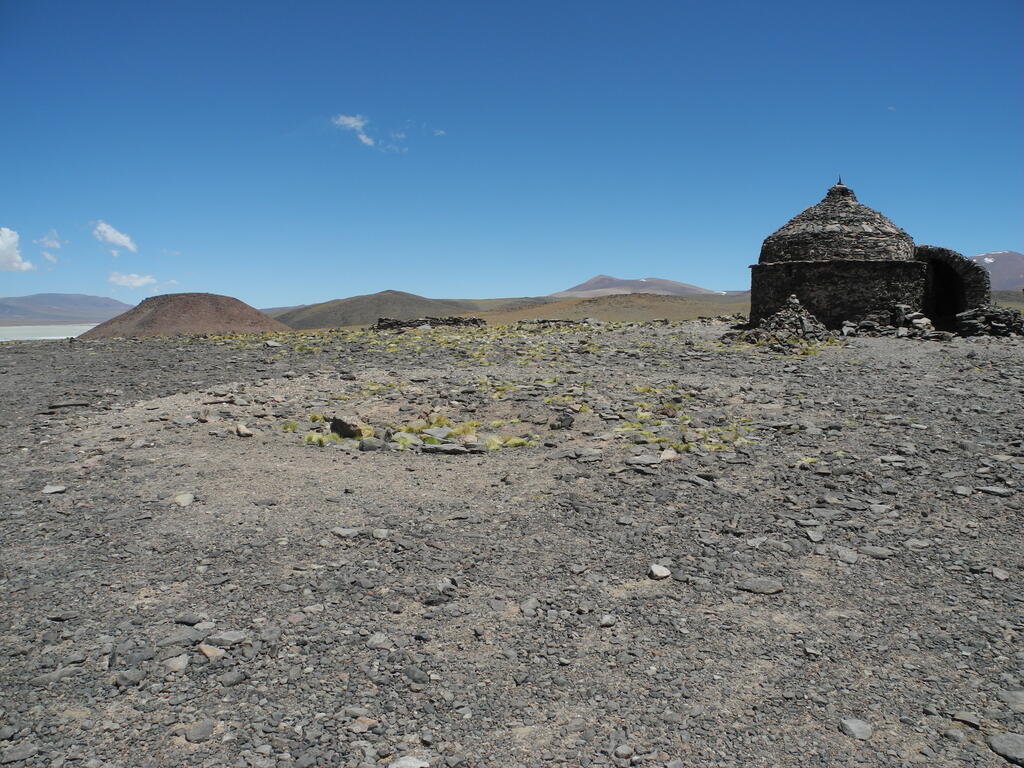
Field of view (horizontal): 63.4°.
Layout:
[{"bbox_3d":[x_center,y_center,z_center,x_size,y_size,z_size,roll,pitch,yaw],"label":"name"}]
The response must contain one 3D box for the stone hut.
[{"bbox_3d":[9.770,-3.505,22.811,6.079,4.111,4.554,2,5,21],"label":"stone hut"}]

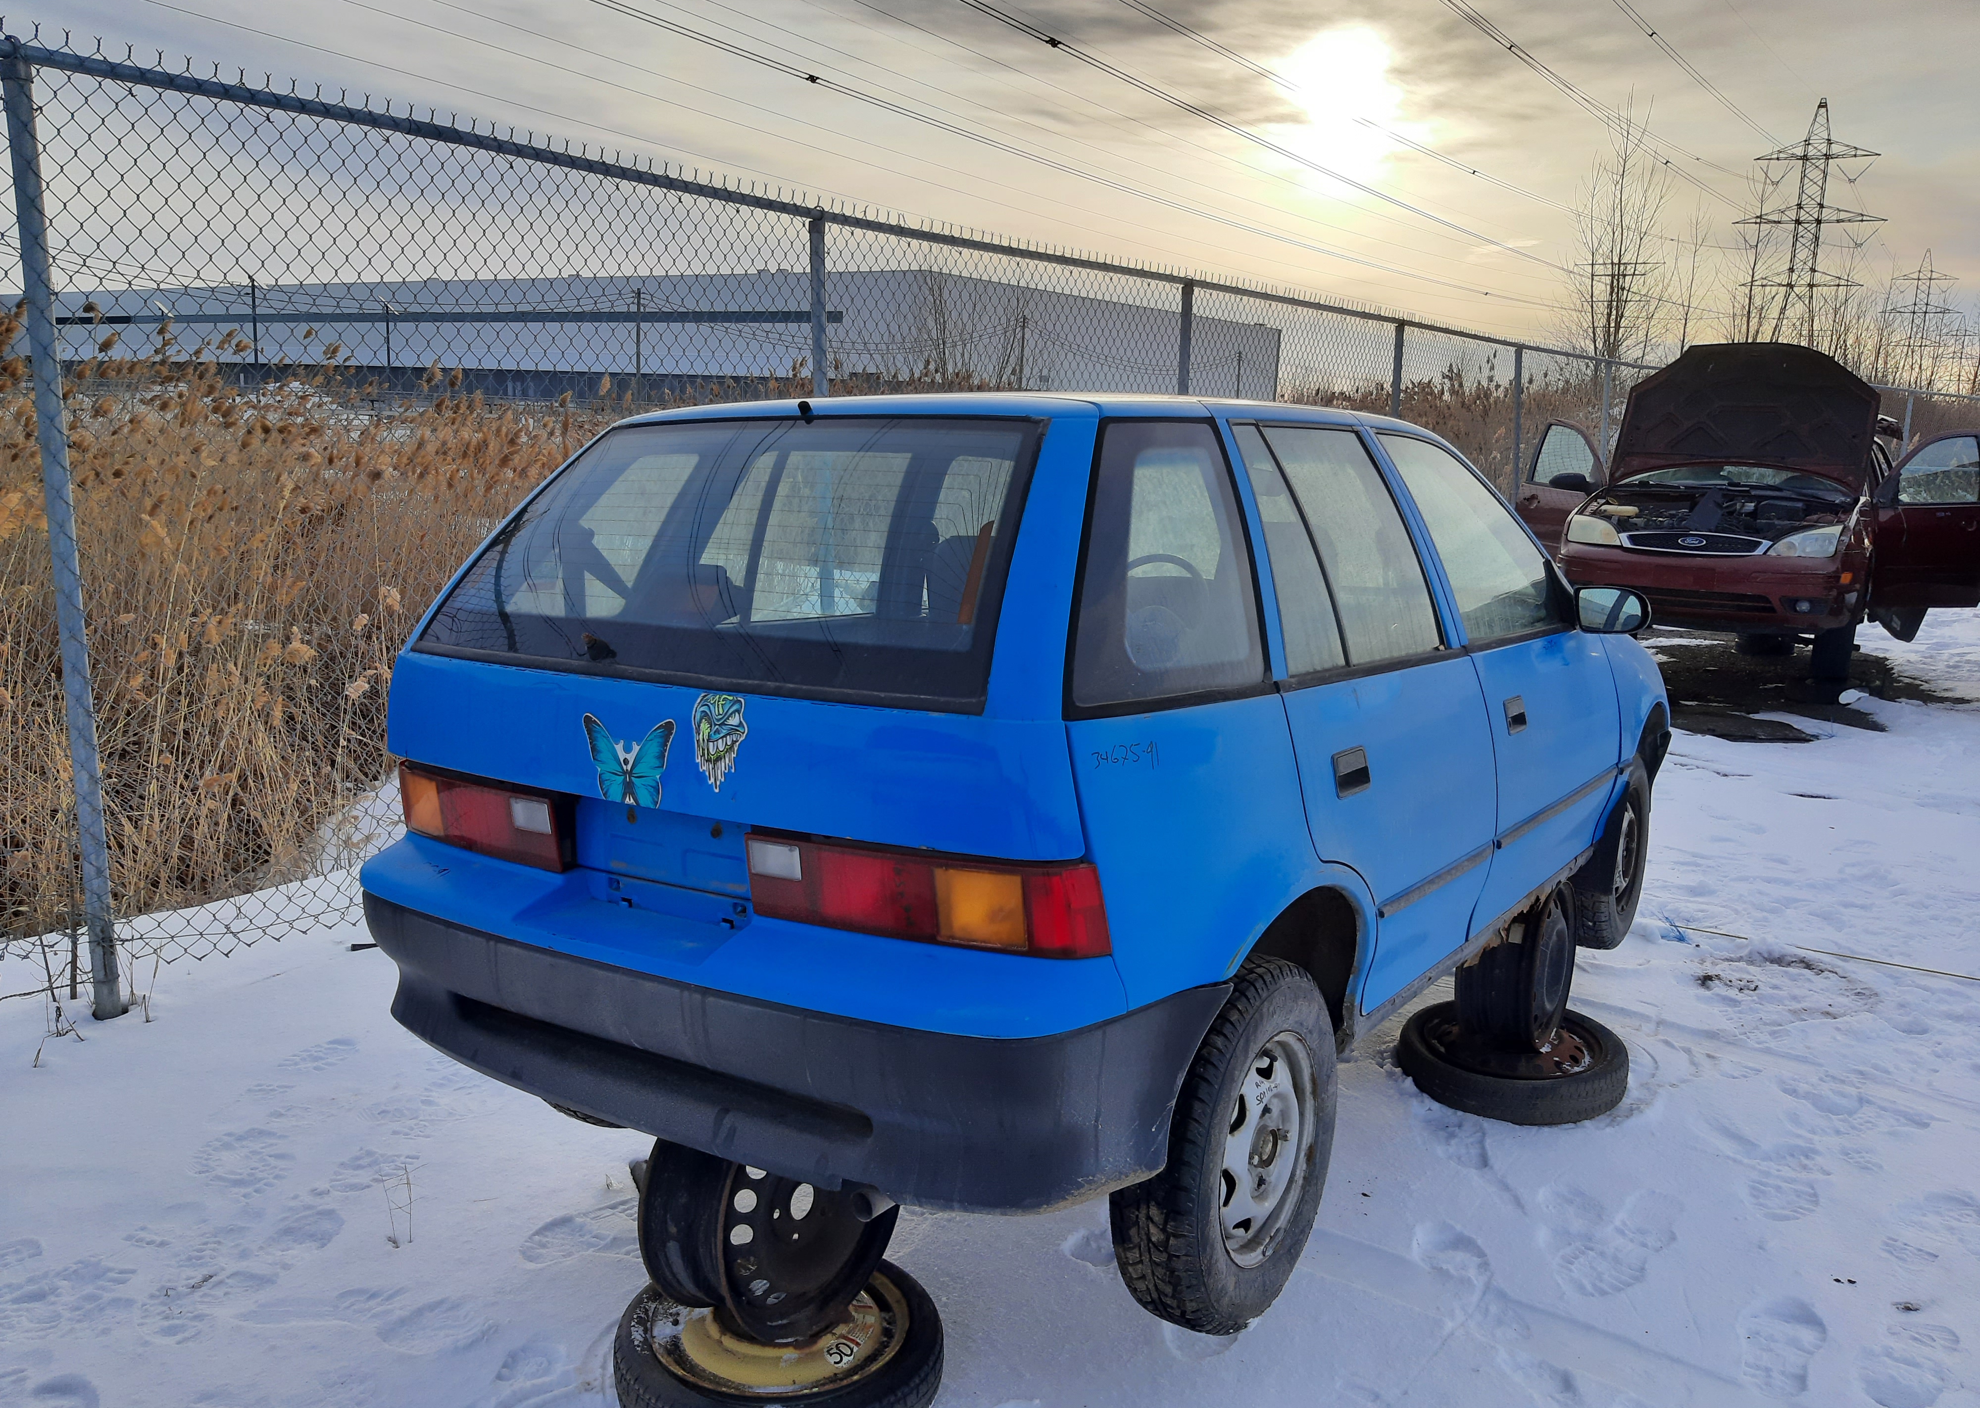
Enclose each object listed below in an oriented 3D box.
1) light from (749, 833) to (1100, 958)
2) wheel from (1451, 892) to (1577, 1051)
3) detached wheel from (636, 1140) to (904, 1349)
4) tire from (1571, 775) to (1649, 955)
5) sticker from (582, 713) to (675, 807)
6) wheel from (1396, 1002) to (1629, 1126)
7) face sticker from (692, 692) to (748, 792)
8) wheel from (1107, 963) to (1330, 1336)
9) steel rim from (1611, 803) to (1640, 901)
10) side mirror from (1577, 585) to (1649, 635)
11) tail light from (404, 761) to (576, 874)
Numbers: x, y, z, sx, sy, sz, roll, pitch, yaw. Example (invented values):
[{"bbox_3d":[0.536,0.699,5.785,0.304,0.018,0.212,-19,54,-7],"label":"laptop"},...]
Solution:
[{"bbox_3d":[-0.092,0.238,1.884,0.495,0.128,0.115,6,8,34],"label":"light"},{"bbox_3d":[1.272,0.620,3.582,0.174,0.408,0.408,6,12,34],"label":"wheel"},{"bbox_3d":[-0.334,0.763,2.335,0.175,0.408,0.408,3,10,37],"label":"detached wheel"},{"bbox_3d":[1.663,0.436,4.125,0.146,0.534,0.534,8,13,44],"label":"tire"},{"bbox_3d":[-0.503,0.078,2.065,0.182,0.126,0.010,6,4,34],"label":"sticker"},{"bbox_3d":[1.266,0.854,3.595,0.515,0.115,0.515,-1,12,0],"label":"wheel"},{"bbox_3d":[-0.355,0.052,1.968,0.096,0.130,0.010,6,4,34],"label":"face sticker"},{"bbox_3d":[0.347,0.630,2.156,0.146,0.534,0.534,4,11,34],"label":"wheel"},{"bbox_3d":[1.678,0.438,4.111,0.100,0.325,0.325,8,13,44],"label":"steel rim"},{"bbox_3d":[1.408,-0.212,3.331,0.162,0.108,0.095,6,8,34],"label":"side mirror"},{"bbox_3d":[-0.817,0.169,2.367,0.495,0.125,0.115,6,8,34],"label":"tail light"}]

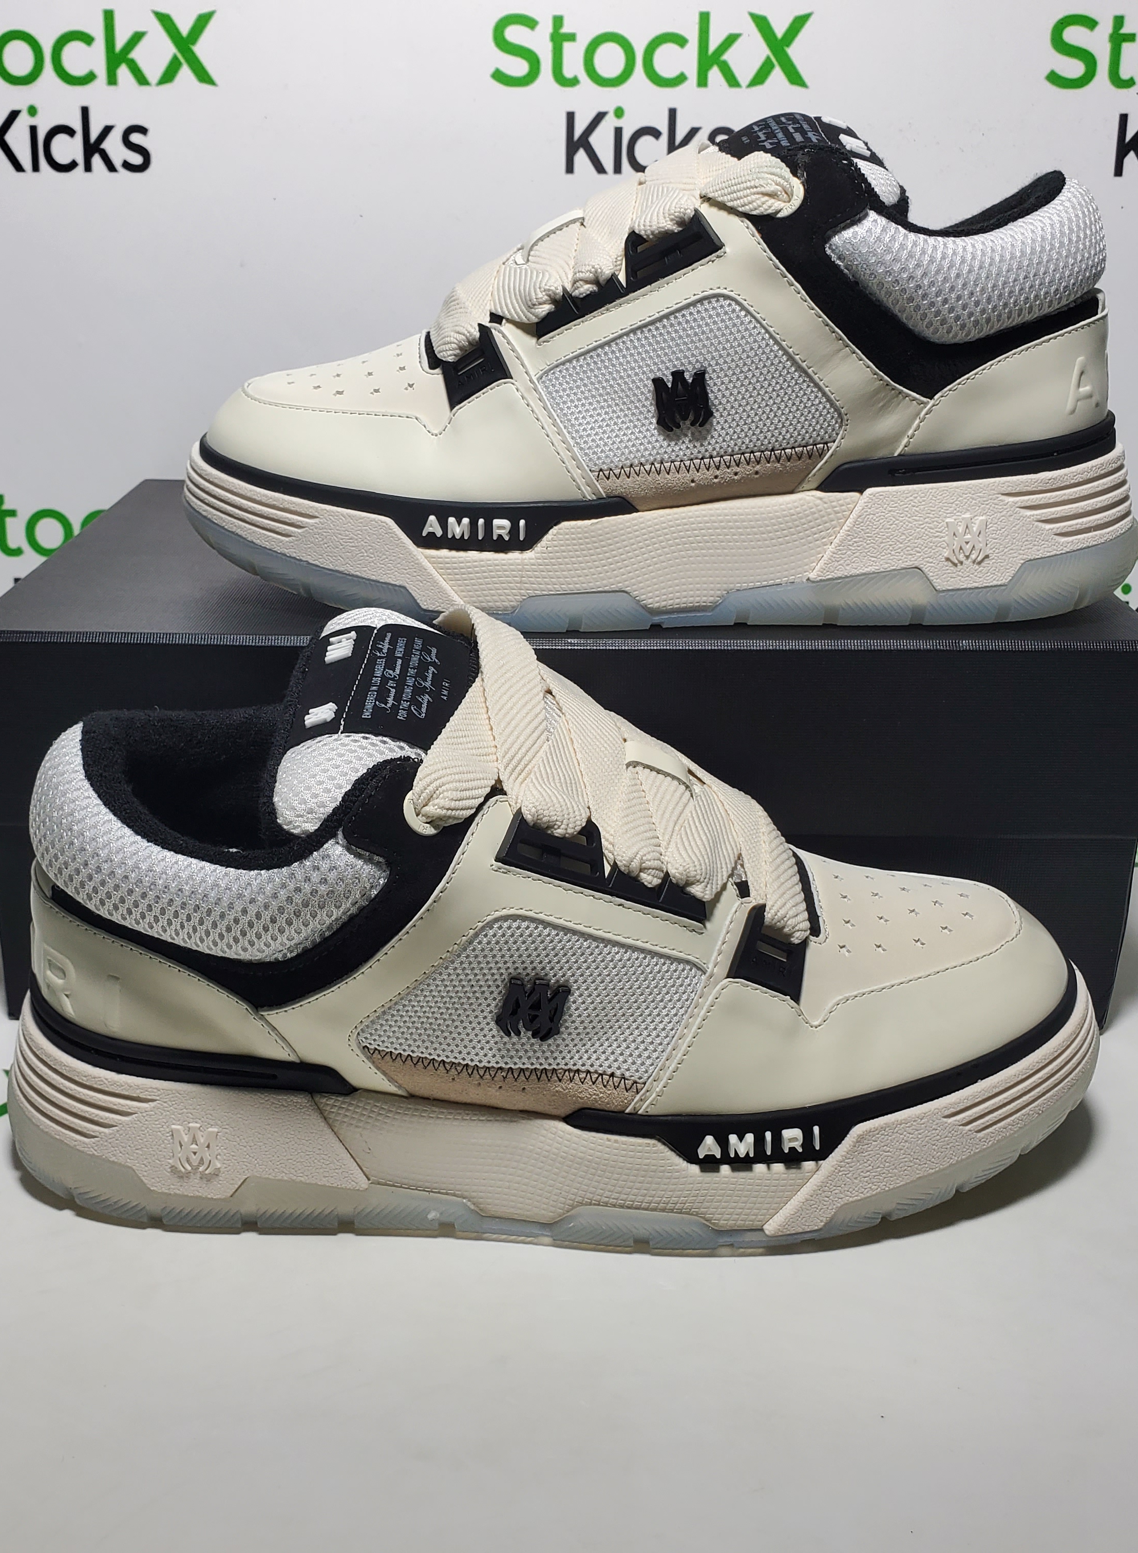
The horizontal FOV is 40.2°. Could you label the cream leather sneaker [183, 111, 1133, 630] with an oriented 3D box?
[{"bbox_3d":[0.030,-0.131,0.487,0.309,0.146,0.116,0,22,-1],"label":"cream leather sneaker"}]

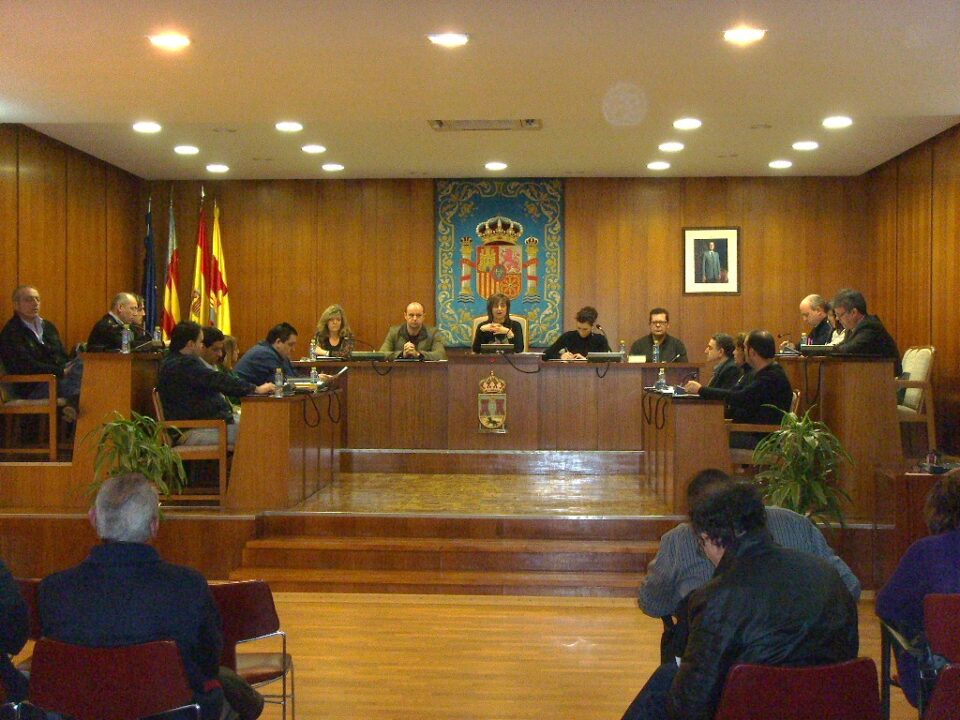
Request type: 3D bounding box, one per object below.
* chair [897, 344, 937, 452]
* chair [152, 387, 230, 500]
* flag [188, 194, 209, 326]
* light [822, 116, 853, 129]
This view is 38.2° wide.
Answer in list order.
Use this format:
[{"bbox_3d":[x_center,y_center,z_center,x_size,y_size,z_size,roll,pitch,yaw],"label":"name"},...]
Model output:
[{"bbox_3d":[2.820,0.323,9.750,0.570,0.820,0.570,0,0,-5],"label":"chair"},{"bbox_3d":[-2.070,0.616,10.000,0.550,0.835,0.570,0,0,3],"label":"chair"},{"bbox_3d":[-2.953,-0.910,14.650,0.240,1.680,0.200,0,0,3],"label":"flag"},{"bbox_3d":[2.797,-1.862,10.850,0.225,0.050,0.225,0,0,3],"label":"light"}]

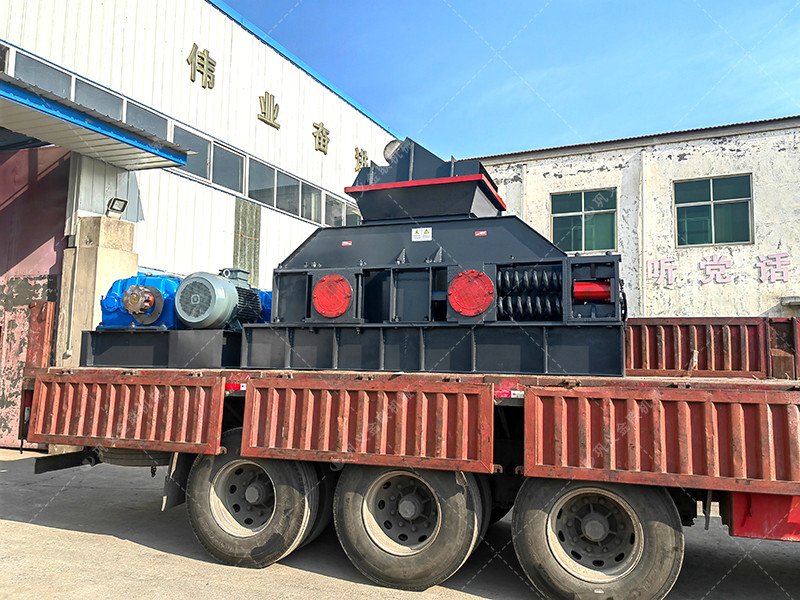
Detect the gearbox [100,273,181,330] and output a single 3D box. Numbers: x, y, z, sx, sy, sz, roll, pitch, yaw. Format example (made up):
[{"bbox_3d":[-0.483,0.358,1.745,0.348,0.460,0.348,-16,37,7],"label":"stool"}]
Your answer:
[{"bbox_3d":[-2.657,0.020,6.418,0.970,0.590,0.500,-1,-6,20],"label":"gearbox"}]

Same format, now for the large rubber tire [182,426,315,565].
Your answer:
[{"bbox_3d":[-1.190,1.552,4.972,1.060,1.060,0.280,-1,-6,20],"label":"large rubber tire"}]

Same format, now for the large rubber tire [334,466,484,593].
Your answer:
[{"bbox_3d":[0.047,1.529,4.532,1.060,1.060,0.280,-1,-6,20],"label":"large rubber tire"}]

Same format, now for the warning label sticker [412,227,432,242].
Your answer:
[{"bbox_3d":[0.193,-0.562,5.379,0.182,0.112,0.005,-1,-6,20],"label":"warning label sticker"}]

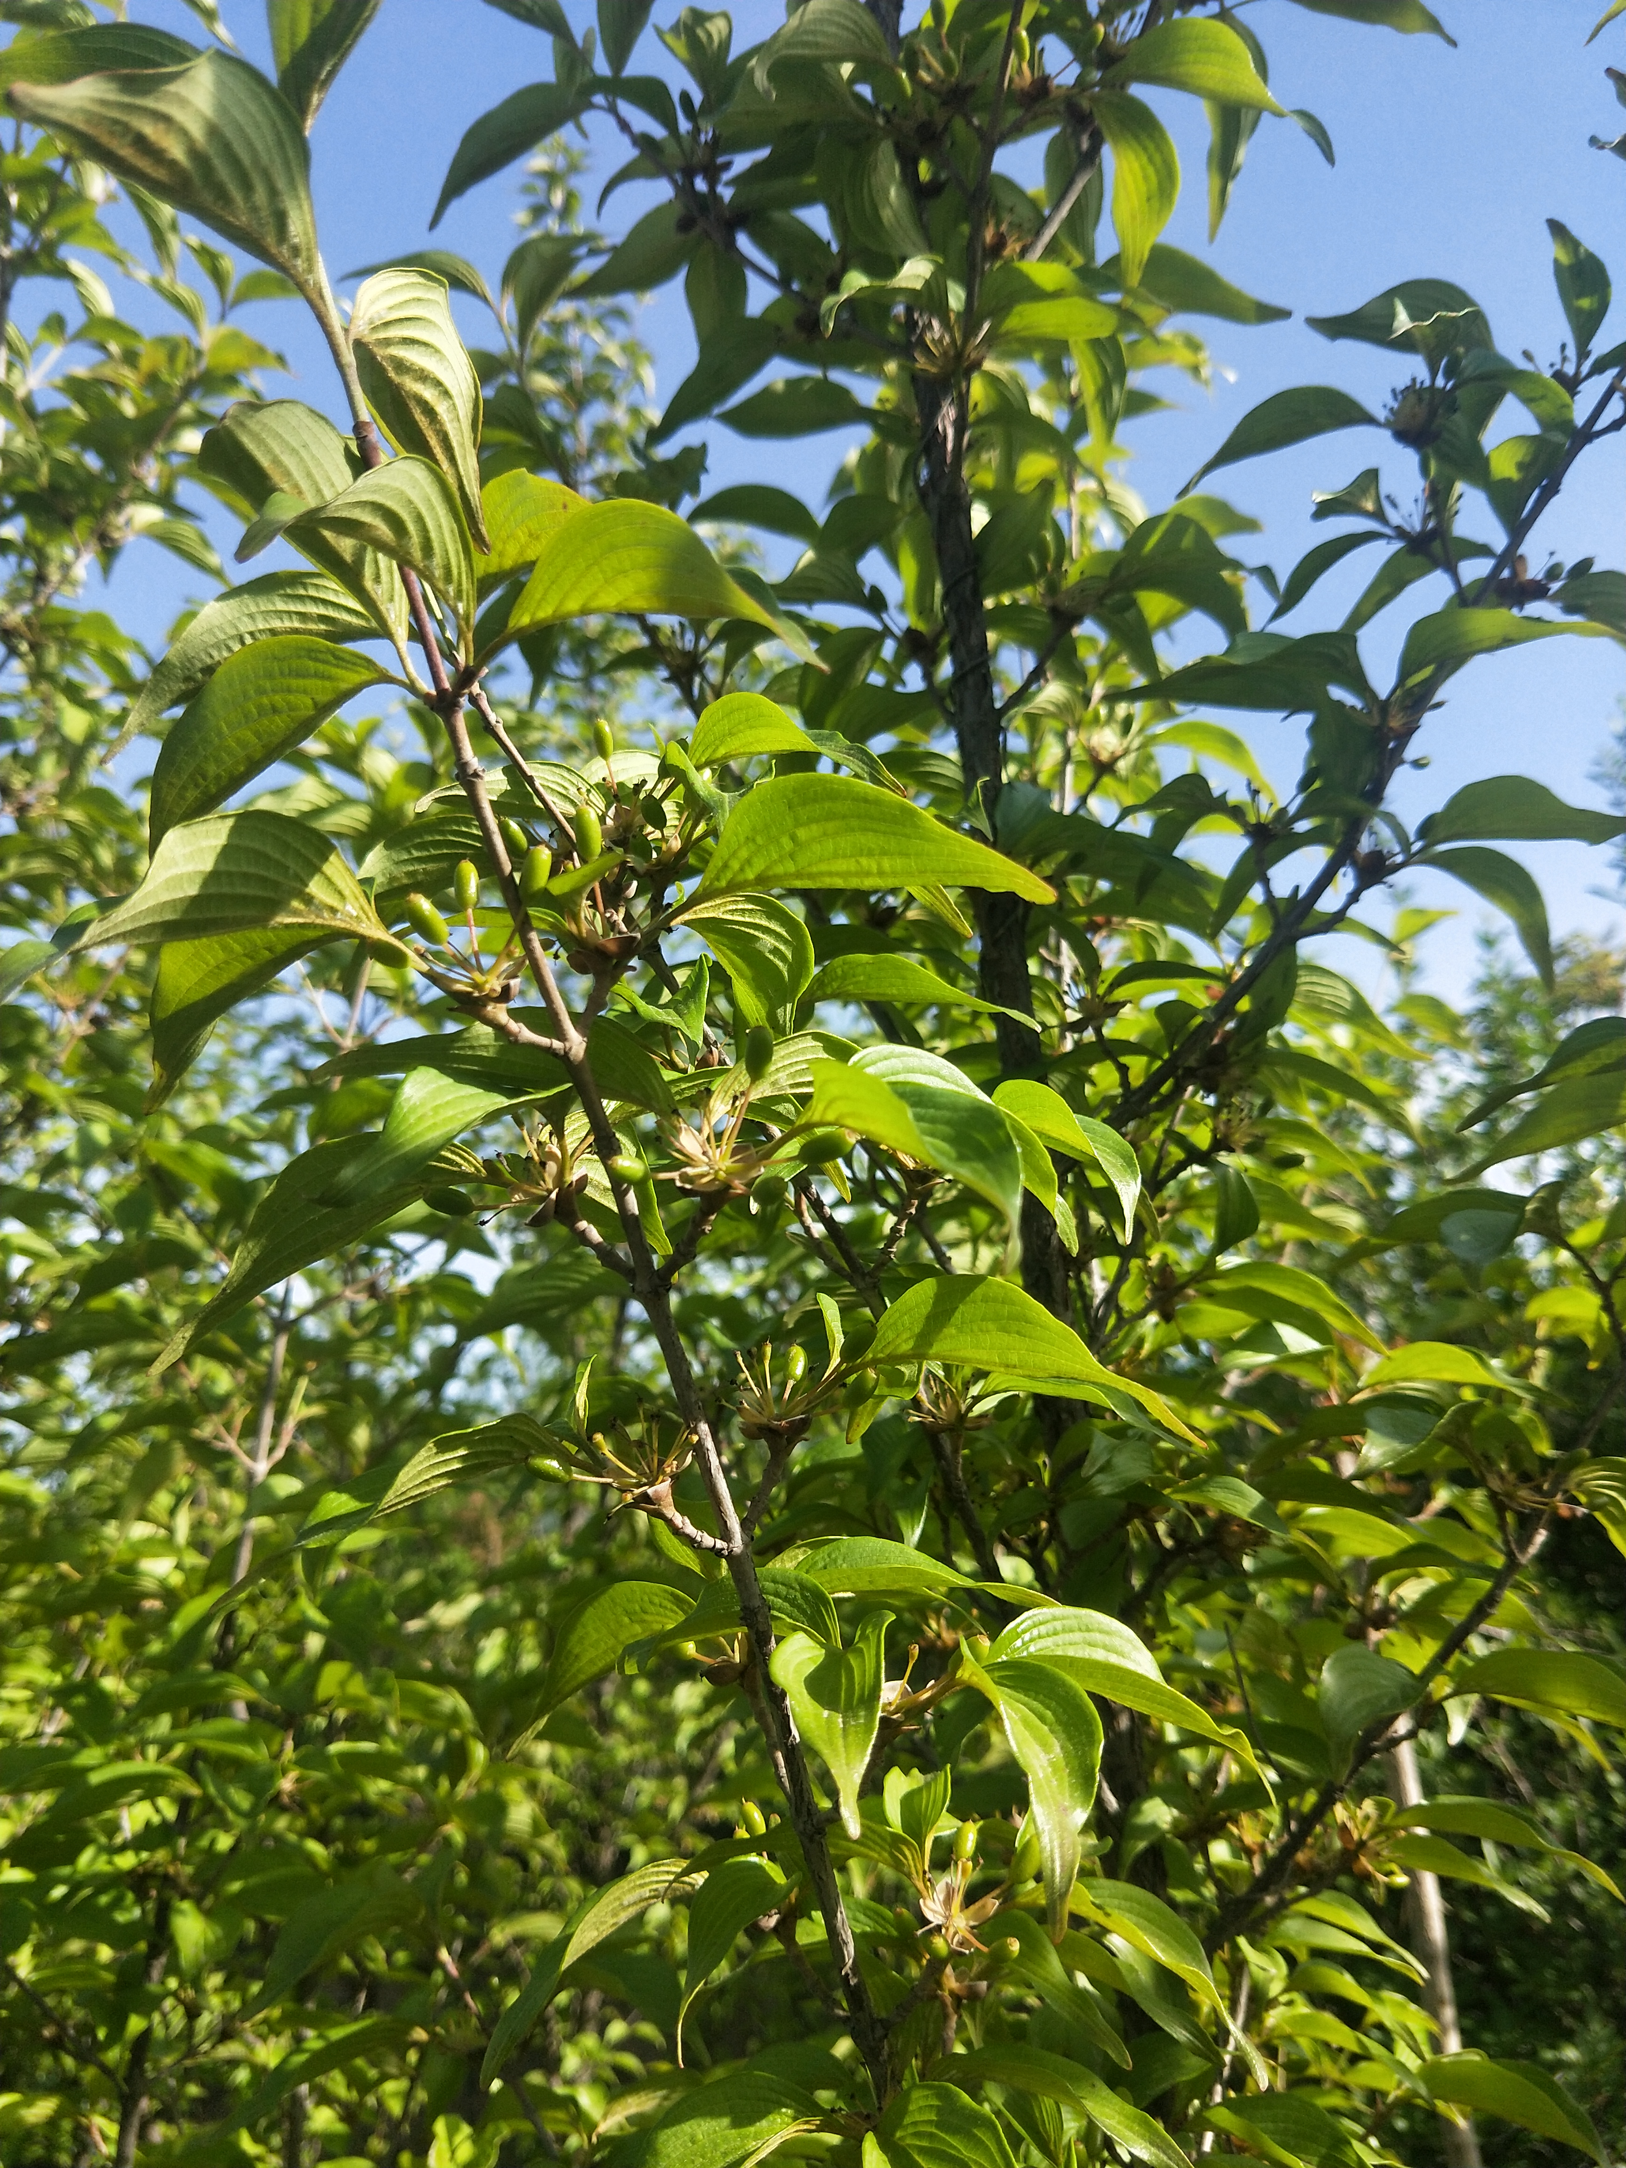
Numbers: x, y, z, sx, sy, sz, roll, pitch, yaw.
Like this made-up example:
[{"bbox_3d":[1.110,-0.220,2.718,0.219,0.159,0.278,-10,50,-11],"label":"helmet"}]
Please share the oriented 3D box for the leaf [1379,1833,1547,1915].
[{"bbox_3d":[0.267,0.323,0.640,0.068,0.018,0.032,21,18,9],"label":"leaf"}]

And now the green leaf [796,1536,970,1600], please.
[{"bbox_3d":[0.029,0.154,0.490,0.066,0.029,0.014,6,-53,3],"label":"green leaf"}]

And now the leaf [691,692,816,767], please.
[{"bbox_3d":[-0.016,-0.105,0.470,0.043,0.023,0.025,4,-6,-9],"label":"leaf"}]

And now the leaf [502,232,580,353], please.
[{"bbox_3d":[-0.116,-0.338,0.670,0.022,0.061,0.032,6,-18,39],"label":"leaf"}]

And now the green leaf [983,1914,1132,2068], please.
[{"bbox_3d":[0.076,0.278,0.480,0.019,0.064,0.027,-39,7,37],"label":"green leaf"}]

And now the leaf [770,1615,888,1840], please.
[{"bbox_3d":[0.004,0.176,0.430,0.031,0.060,0.024,-5,-27,-3],"label":"leaf"}]

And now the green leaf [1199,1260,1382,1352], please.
[{"bbox_3d":[0.193,0.089,0.630,0.076,0.020,0.034,21,21,8],"label":"green leaf"}]

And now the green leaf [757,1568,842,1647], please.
[{"bbox_3d":[-0.006,0.153,0.460,0.033,0.022,0.024,25,-6,-6],"label":"green leaf"}]

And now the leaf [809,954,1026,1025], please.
[{"bbox_3d":[0.031,-0.028,0.470,0.067,0.014,0.034,10,6,9],"label":"leaf"}]

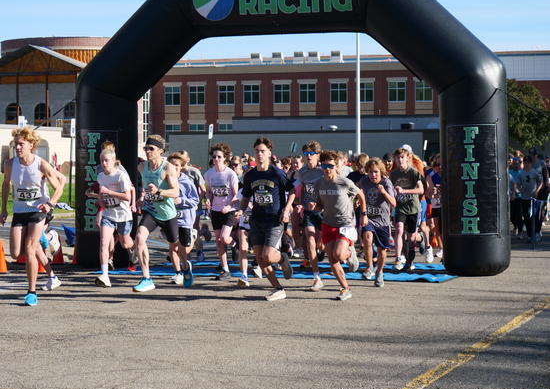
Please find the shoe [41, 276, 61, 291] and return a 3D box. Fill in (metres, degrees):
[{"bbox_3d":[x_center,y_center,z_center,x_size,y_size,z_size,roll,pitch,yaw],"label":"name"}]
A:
[{"bbox_3d":[-2.535,1.009,16.224,0.100,0.125,0.280,1,13,40],"label":"shoe"}]

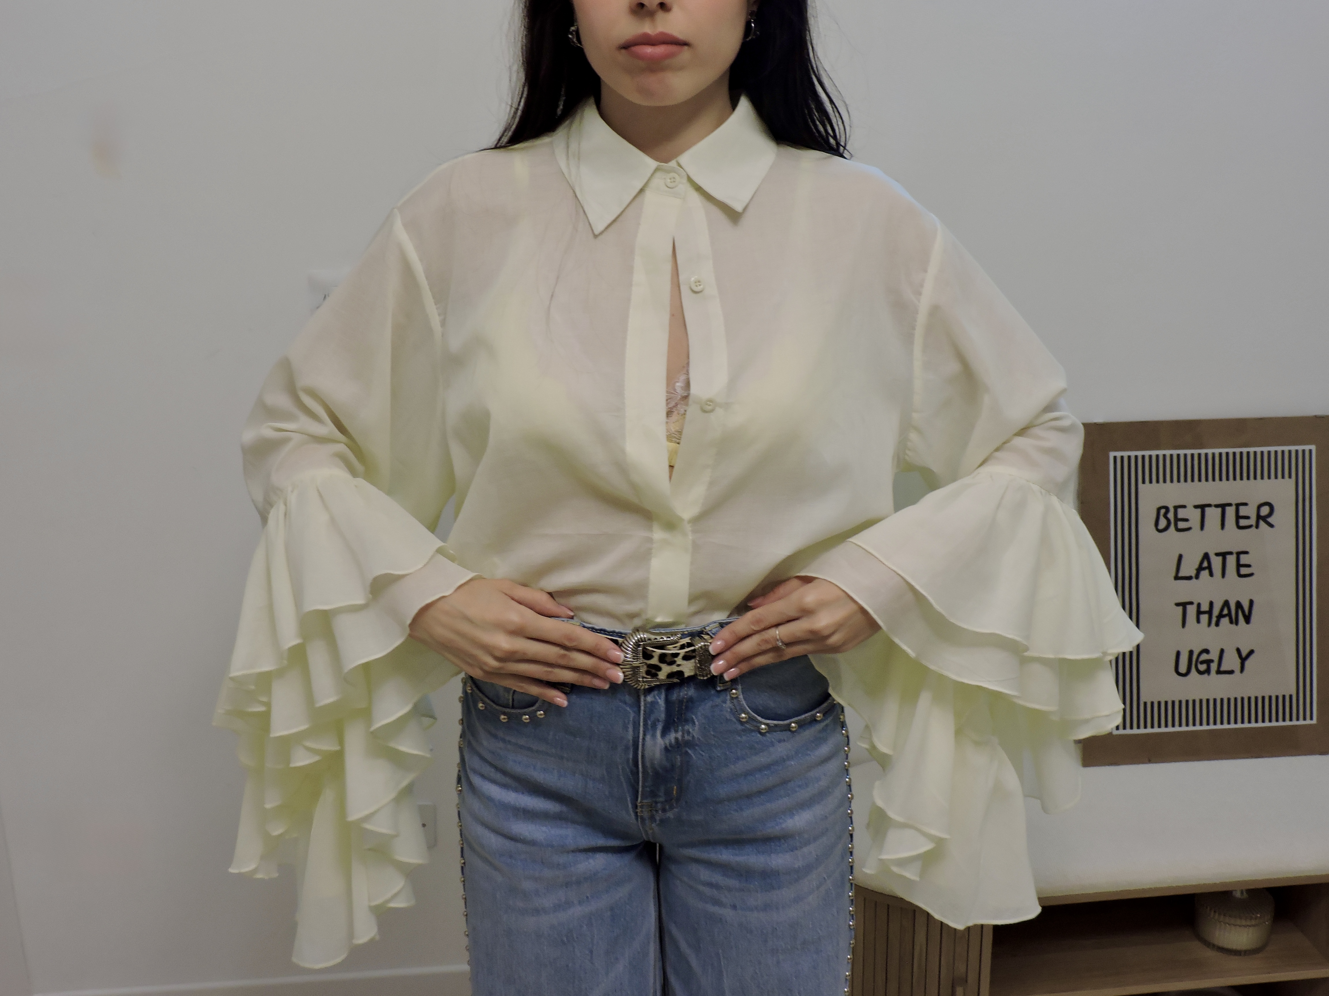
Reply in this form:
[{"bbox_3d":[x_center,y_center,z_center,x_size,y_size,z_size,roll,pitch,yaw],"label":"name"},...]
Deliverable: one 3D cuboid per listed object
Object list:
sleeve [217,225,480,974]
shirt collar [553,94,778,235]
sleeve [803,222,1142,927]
[{"bbox_3d":[-0.277,0.093,1.310,0.260,0.670,0.270,-1,16,0],"label":"sleeve"},{"bbox_3d":[0.002,-0.267,1.218,0.178,0.115,0.155,-1,16,0],"label":"shirt collar"},{"bbox_3d":[0.267,0.078,1.306,0.315,0.620,0.270,-1,16,0],"label":"sleeve"}]

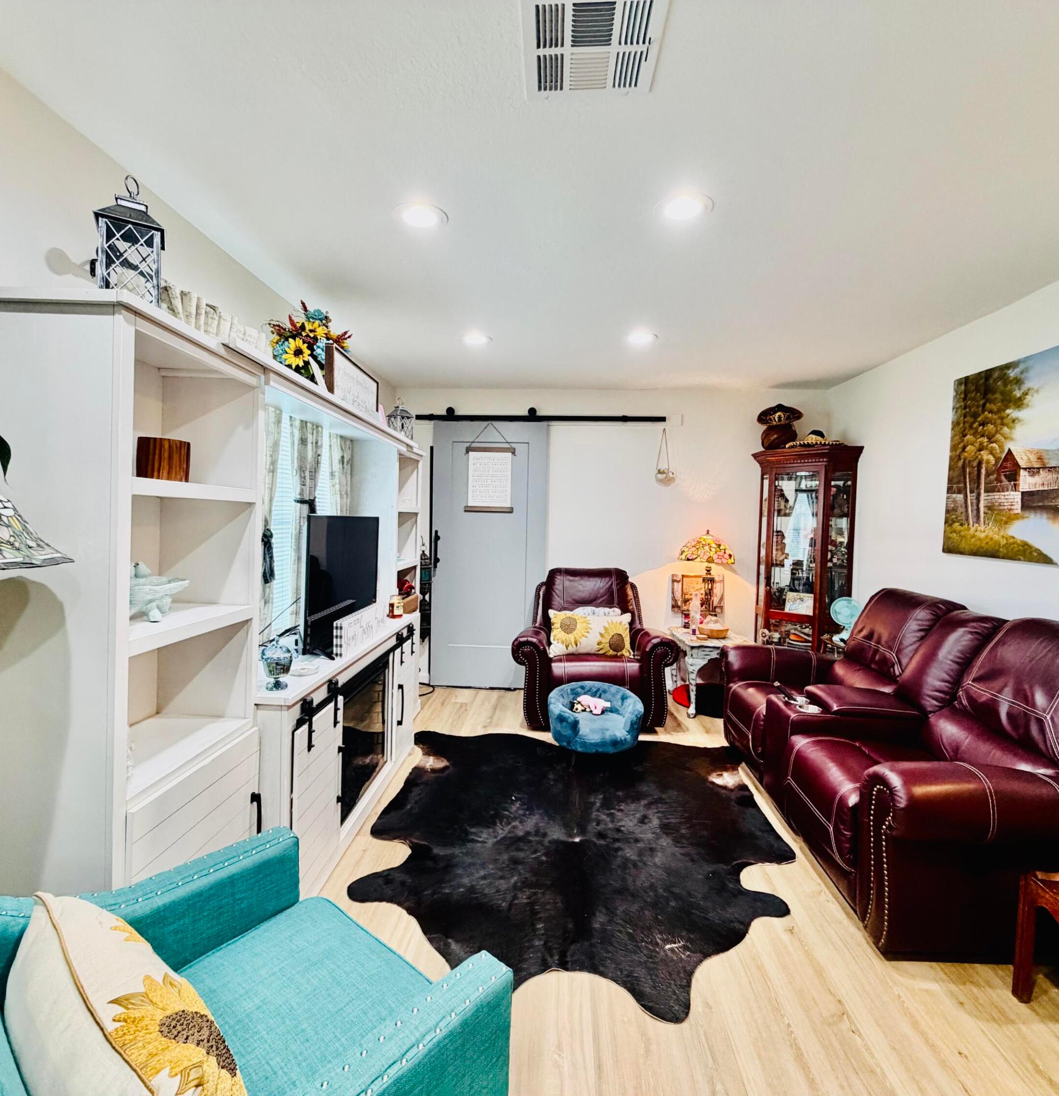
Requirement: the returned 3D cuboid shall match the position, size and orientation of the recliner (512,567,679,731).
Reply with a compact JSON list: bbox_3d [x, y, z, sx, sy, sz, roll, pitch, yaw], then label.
[{"bbox_3d":[0.460,0.680,4.345,1.120,1.020,0.940,1,2,0],"label":"recliner"}]

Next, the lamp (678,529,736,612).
[{"bbox_3d":[1.348,0.209,4.481,0.430,0.690,0.430,1,2,2],"label":"lamp"}]

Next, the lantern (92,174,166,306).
[{"bbox_3d":[-0.938,-0.715,1.402,0.140,0.335,0.140,0,3,-30],"label":"lantern"}]

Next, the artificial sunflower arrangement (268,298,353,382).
[{"bbox_3d":[-0.914,-0.812,2.459,0.300,0.390,0.340,1,2,2],"label":"artificial sunflower arrangement"}]

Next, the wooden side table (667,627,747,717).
[{"bbox_3d":[1.425,0.950,4.487,0.540,0.515,0.610,1,2,2],"label":"wooden side table"}]

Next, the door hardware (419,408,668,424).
[{"bbox_3d":[0.088,-1.065,4.762,2.000,0.100,0.070,1,2,2],"label":"door hardware"}]

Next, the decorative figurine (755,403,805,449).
[{"bbox_3d":[1.900,-0.898,4.465,0.355,0.375,0.340,2,3,23],"label":"decorative figurine"}]

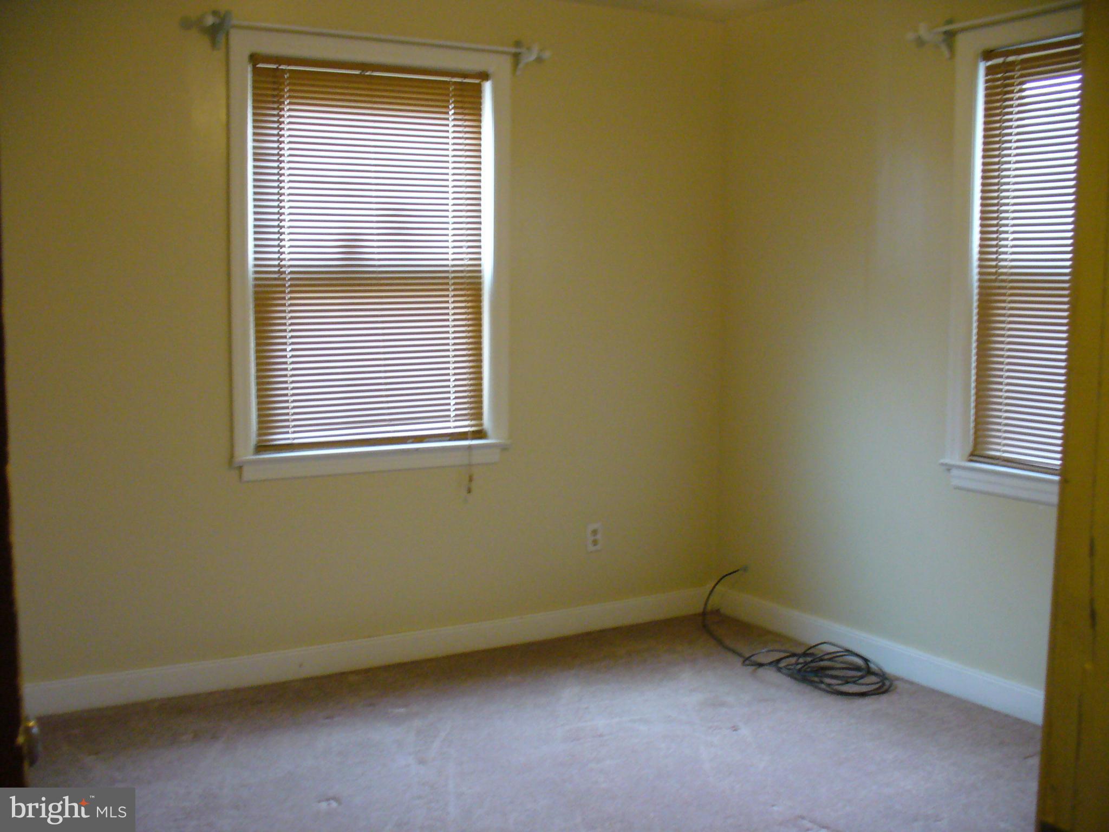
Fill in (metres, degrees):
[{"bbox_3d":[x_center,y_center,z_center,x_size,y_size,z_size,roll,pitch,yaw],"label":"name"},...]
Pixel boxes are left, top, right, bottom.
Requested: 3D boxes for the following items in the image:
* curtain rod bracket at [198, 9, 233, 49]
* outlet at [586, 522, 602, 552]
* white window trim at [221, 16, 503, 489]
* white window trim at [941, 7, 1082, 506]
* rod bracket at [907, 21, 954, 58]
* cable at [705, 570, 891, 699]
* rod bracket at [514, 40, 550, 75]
[{"bbox_3d":[-1.058,-1.202,3.691,0.090,0.105,0.110,-3,7,-30],"label":"curtain rod bracket"},{"bbox_3d":[0.159,0.477,4.630,0.070,0.114,0.010,-3,7,-30],"label":"outlet"},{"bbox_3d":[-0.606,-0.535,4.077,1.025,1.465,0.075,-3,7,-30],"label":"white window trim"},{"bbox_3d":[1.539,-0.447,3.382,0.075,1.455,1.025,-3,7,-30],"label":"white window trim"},{"bbox_3d":[1.201,-1.203,3.798,0.110,0.105,0.090,-3,7,-30],"label":"rod bracket"},{"bbox_3d":[0.839,0.776,4.331,0.390,0.210,0.980,-3,7,-30],"label":"cable"},{"bbox_3d":[-0.073,-1.281,4.260,0.090,0.105,0.110,-3,7,-30],"label":"rod bracket"}]

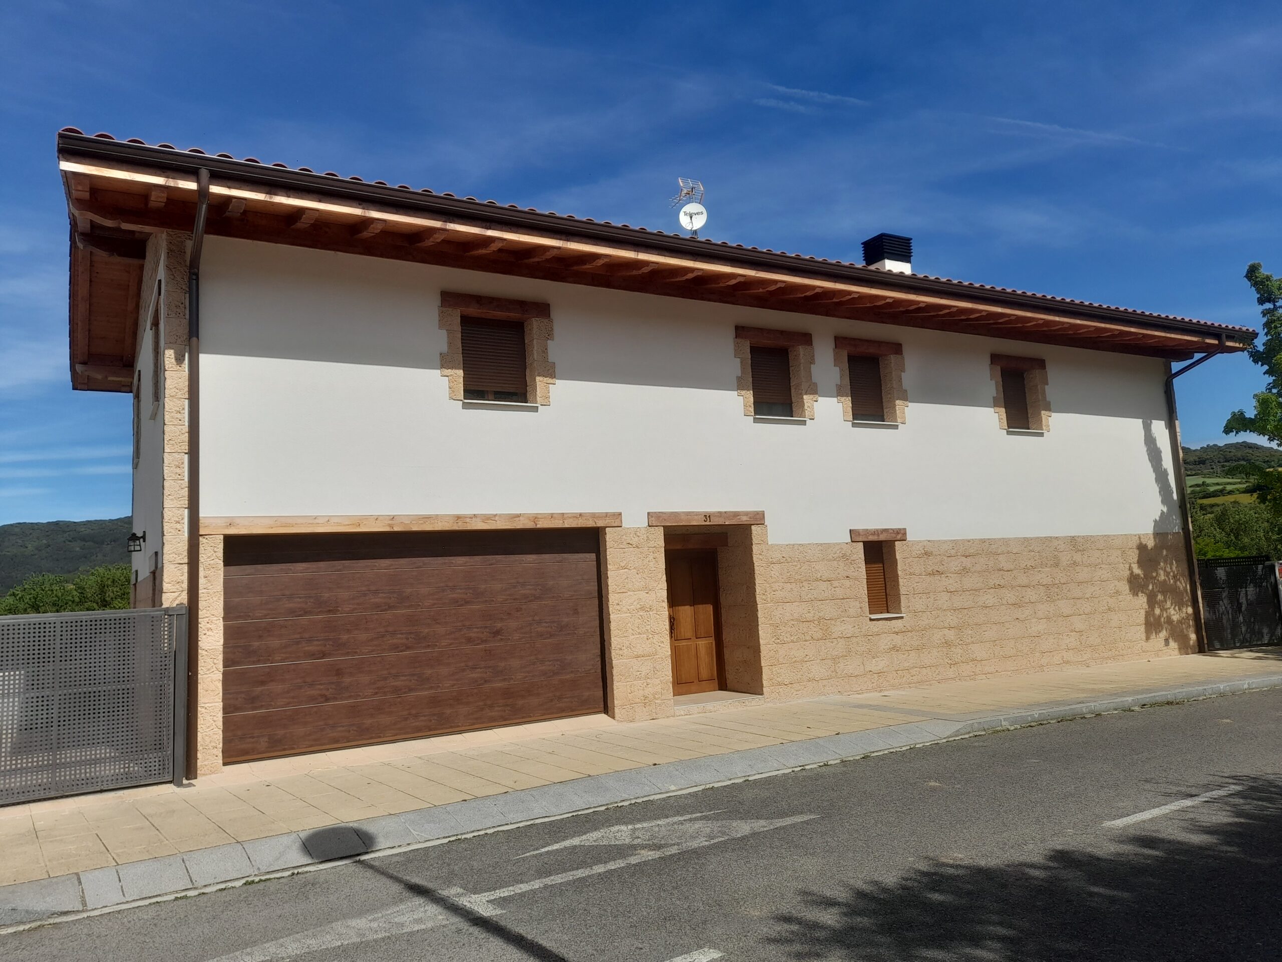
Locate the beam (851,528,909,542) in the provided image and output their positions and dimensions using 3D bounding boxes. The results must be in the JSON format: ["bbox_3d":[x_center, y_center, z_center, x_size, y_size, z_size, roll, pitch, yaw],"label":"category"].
[{"bbox_3d":[3.880,0.886,15.203,1.243,0.199,0.200,1,-8,-31],"label":"beam"}]

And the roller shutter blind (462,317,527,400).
[{"bbox_3d":[-1.999,-1.562,12.344,1.030,1.200,0.120,1,-8,-31],"label":"roller shutter blind"}]

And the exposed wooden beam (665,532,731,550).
[{"bbox_3d":[0.671,0.905,13.951,1.556,0.220,0.200,1,-8,-31],"label":"exposed wooden beam"}]

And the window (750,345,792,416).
[{"bbox_3d":[1.986,-1.527,14.720,1.020,1.200,0.120,1,-8,-31],"label":"window"}]

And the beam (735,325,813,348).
[{"bbox_3d":[2.074,-2.260,14.588,1.533,0.203,0.200,1,-8,-31],"label":"beam"}]

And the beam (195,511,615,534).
[{"bbox_3d":[-2.575,0.516,11.383,5.332,0.198,0.200,1,-8,-31],"label":"beam"}]

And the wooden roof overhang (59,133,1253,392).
[{"bbox_3d":[1.282,-3.060,18.630,21.900,1.900,10.100,1,-8,-31],"label":"wooden roof overhang"}]

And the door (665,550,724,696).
[{"bbox_3d":[0.809,2.146,14.242,0.960,2.160,0.100,1,-8,-31],"label":"door"}]

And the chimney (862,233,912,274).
[{"bbox_3d":[5.123,-4.429,19.400,0.830,1.250,0.660,1,-8,-31],"label":"chimney"}]

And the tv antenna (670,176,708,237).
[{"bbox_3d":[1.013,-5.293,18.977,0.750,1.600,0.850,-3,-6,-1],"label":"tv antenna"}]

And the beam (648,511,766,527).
[{"bbox_3d":[0.960,0.555,13.499,2.048,0.201,0.200,1,-8,-31],"label":"beam"}]

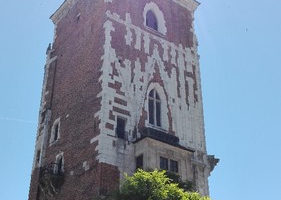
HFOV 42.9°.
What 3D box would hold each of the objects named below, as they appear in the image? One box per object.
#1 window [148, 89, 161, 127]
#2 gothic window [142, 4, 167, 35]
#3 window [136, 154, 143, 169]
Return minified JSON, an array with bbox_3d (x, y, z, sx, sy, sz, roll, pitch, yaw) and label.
[{"bbox_3d":[1.327,0.666,36.287,1.500,4.060,0.400,19,-33,-34],"label":"window"},{"bbox_3d":[1.824,-10.303,44.856,3.300,4.300,0.400,21,-37,-31],"label":"gothic window"},{"bbox_3d":[-0.034,5.442,31.584,0.250,1.070,0.850,19,-33,-34],"label":"window"}]

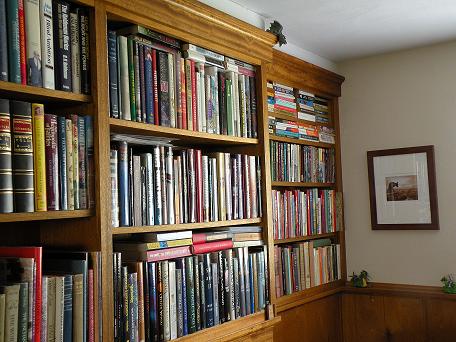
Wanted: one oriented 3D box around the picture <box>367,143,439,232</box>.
[{"bbox_3d":[0.907,0.095,2.867,0.349,0.419,0.025,-5,-4,37],"label":"picture"}]

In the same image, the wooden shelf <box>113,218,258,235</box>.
[{"bbox_3d":[-0.197,0.187,1.893,0.240,0.017,0.775,-5,-4,36],"label":"wooden shelf"}]

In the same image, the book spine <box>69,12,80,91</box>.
[{"bbox_3d":[-0.470,-0.315,1.539,0.145,0.220,0.025,-5,-4,37],"label":"book spine"}]

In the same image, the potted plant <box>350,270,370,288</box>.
[{"bbox_3d":[0.691,0.567,2.891,0.085,0.088,0.075,-5,-4,37],"label":"potted plant"}]

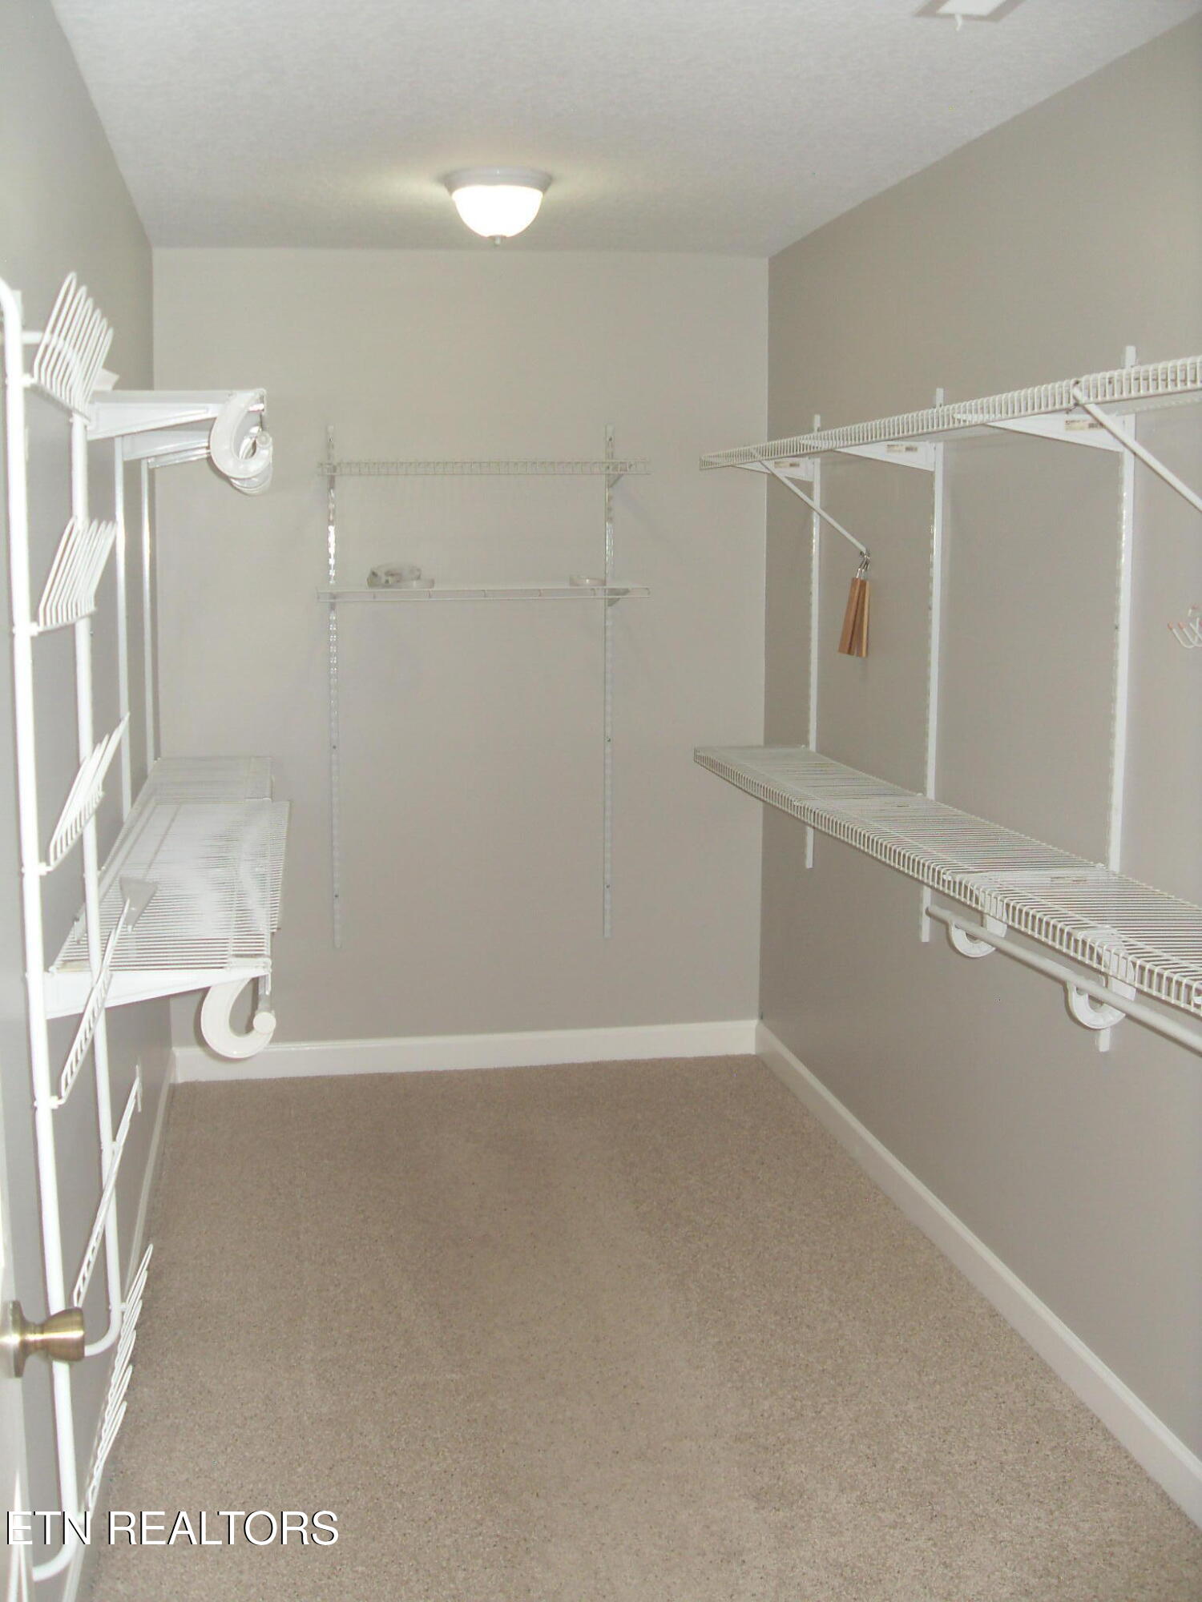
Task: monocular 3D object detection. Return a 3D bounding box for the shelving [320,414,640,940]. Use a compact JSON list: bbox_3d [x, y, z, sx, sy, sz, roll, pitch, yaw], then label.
[{"bbox_3d":[-0.343,-0.306,4.906,0.904,1.522,0.306,-1,9,-11],"label":"shelving"}]

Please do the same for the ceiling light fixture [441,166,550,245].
[{"bbox_3d":[-0.235,-1.339,3.895,0.252,0.153,0.252,-1,9,-11],"label":"ceiling light fixture"}]

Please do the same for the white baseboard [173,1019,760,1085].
[{"bbox_3d":[-0.381,0.762,5.209,1.777,0.103,0.015,-1,9,-11],"label":"white baseboard"}]

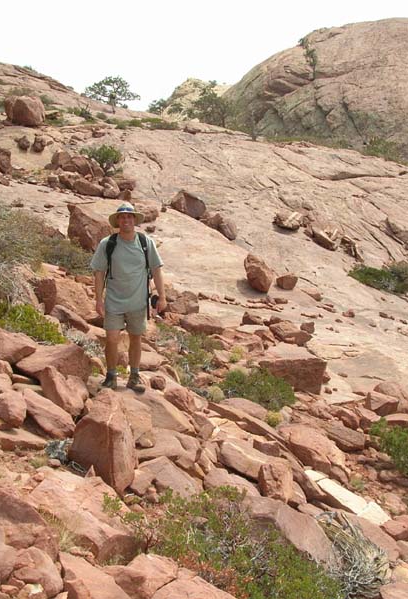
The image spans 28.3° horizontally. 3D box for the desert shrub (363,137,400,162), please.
[{"bbox_3d":[9.661,-8.164,44.000,2.068,1.486,1.655,0,2,12],"label":"desert shrub"}]

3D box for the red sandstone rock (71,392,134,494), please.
[{"bbox_3d":[-0.914,1.278,7.350,0.600,0.834,0.700,0,0,-7],"label":"red sandstone rock"}]

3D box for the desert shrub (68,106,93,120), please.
[{"bbox_3d":[-5.347,-8.053,35.000,1.039,0.606,0.850,0,0,-9],"label":"desert shrub"}]

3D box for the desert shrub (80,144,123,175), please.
[{"bbox_3d":[-2.663,-3.637,21.000,1.091,0.779,1.000,0,0,-7],"label":"desert shrub"}]

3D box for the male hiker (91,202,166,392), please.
[{"bbox_3d":[-0.742,-0.025,7.950,0.720,1.859,0.450,0,0,-4],"label":"male hiker"}]

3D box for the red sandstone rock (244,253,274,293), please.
[{"bbox_3d":[1.098,-0.534,16.000,0.564,0.768,0.479,0,2,4],"label":"red sandstone rock"}]

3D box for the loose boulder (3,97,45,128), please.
[{"bbox_3d":[-6.883,-7.209,31.000,1.534,1.150,1.400,0,0,-13],"label":"loose boulder"}]

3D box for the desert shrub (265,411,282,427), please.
[{"bbox_3d":[0.757,1.295,8.800,0.196,0.174,0.196,0,2,5],"label":"desert shrub"}]

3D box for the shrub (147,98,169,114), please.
[{"bbox_3d":[-3.221,-13.370,56.000,1.524,1.108,1.400,0,0,-3],"label":"shrub"}]

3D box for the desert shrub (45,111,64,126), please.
[{"bbox_3d":[-5.918,-7.165,32.000,0.792,0.633,0.750,0,0,-10],"label":"desert shrub"}]

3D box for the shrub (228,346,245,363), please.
[{"bbox_3d":[0.442,0.748,11.000,0.218,0.218,0.218,0,2,2],"label":"shrub"}]

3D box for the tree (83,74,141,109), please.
[{"bbox_3d":[-4.920,-10.957,43.000,3.085,2.021,2.700,0,0,-7],"label":"tree"}]

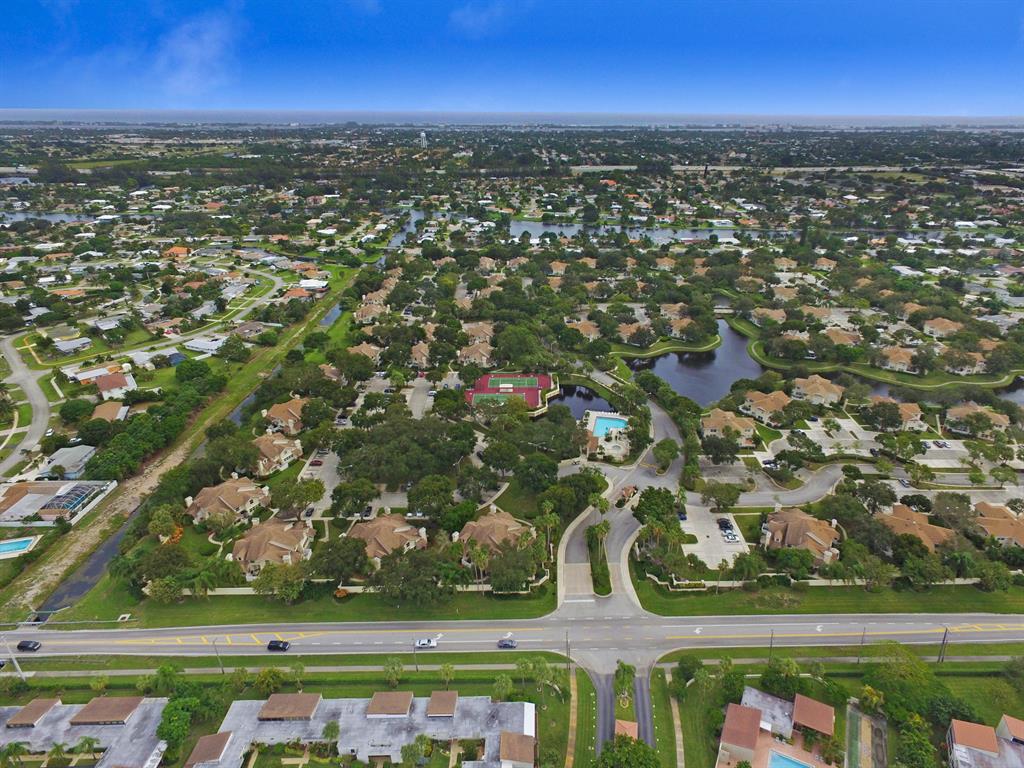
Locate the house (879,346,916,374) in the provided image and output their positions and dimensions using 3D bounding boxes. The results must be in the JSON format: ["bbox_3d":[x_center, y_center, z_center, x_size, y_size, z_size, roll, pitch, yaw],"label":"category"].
[{"bbox_3d":[200.290,-13.700,306.730,18.500,7.800,18.500,17,30,31],"label":"house"}]

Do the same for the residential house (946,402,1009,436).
[{"bbox_3d":[192.001,14.618,245.062,22.000,8.300,18.000,10,27,20],"label":"residential house"}]

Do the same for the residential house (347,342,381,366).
[{"bbox_3d":[-75.910,-15.650,307.370,18.500,7.800,18.500,15,29,28],"label":"residential house"}]

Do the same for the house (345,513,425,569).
[{"bbox_3d":[-38.080,45.970,175.670,19.000,7.800,19.000,21,32,36],"label":"house"}]

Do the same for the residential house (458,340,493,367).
[{"bbox_3d":[-16.910,-15.720,308.270,18.500,7.800,18.500,15,29,28],"label":"residential house"}]

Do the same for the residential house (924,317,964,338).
[{"bbox_3d":[255.199,-33.521,349.503,20.500,8.300,17.500,14,28,27],"label":"residential house"}]

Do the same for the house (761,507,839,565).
[{"bbox_3d":[86.503,45.442,177.125,20.500,8.300,20.500,15,28,28],"label":"house"}]

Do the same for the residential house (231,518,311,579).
[{"bbox_3d":[-69.393,46.916,171.413,21.500,8.300,20.000,2,25,3],"label":"residential house"}]

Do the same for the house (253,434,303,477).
[{"bbox_3d":[-90.450,24.950,220.080,18.500,7.800,18.500,15,29,29],"label":"house"}]

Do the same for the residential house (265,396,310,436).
[{"bbox_3d":[-90.880,12.490,246.820,18.500,7.800,18.500,16,29,30],"label":"residential house"}]

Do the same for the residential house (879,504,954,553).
[{"bbox_3d":[121.502,44.479,179.765,21.000,8.300,20.000,11,27,22],"label":"residential house"}]

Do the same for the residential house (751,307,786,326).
[{"bbox_3d":[160.201,-41.416,364.911,19.500,8.300,16.500,5,25,9],"label":"residential house"}]

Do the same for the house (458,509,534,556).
[{"bbox_3d":[-4.795,45.547,175.409,20.500,8.300,20.500,20,32,36],"label":"house"}]

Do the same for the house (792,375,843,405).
[{"bbox_3d":[140.690,2.130,272.020,19.500,7.800,18.000,20,31,36],"label":"house"}]

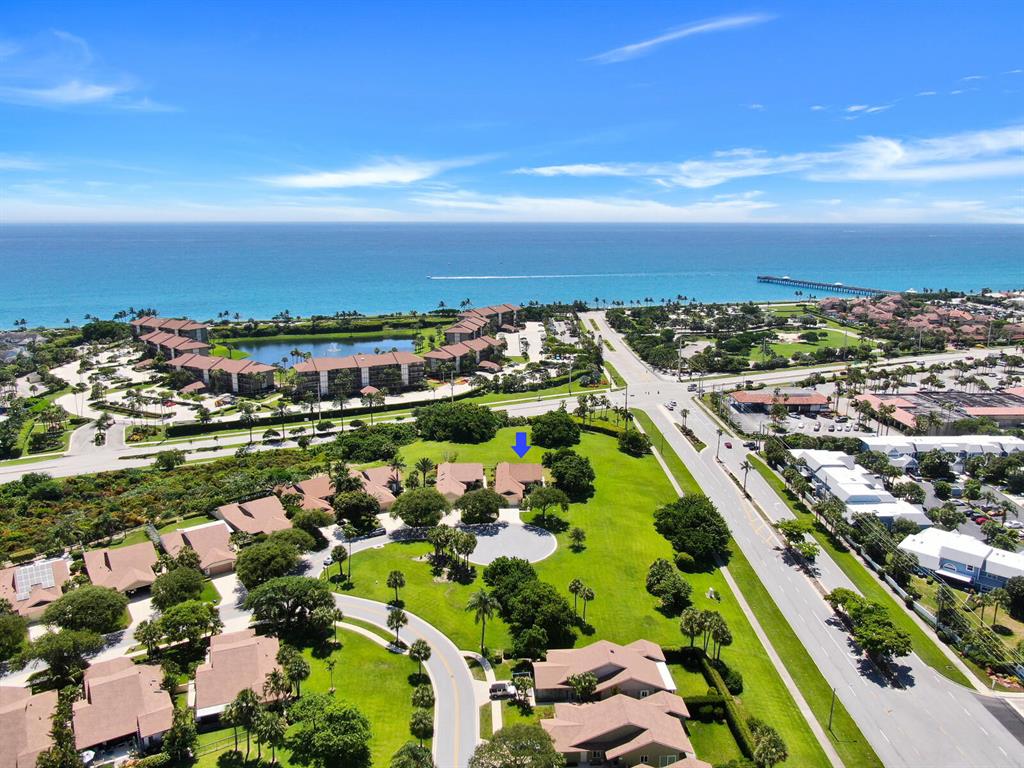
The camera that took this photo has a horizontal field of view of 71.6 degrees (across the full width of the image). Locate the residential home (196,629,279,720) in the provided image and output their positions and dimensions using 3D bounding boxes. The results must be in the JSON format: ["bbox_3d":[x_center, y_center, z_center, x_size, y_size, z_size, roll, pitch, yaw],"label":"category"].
[{"bbox_3d":[-48.500,50.658,127.238,14.200,5.800,24.200,-5,14,-20],"label":"residential home"}]

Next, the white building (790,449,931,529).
[{"bbox_3d":[98.400,30.542,207.981,19.500,8.500,55.000,1,13,4],"label":"white building"}]

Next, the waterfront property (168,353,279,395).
[{"bbox_3d":[-148.320,-5.950,364.330,61.000,15.600,17.300,7,15,28],"label":"waterfront property"}]

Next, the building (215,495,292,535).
[{"bbox_3d":[-69.300,35.970,190.557,14.600,5.800,24.500,-8,15,-30],"label":"building"}]

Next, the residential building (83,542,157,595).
[{"bbox_3d":[-90.500,42.320,163.184,14.400,5.800,24.300,-7,15,-27],"label":"residential building"}]

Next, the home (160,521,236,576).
[{"bbox_3d":[-79.500,41.230,181.840,16.400,5.800,26.000,-8,15,-31],"label":"home"}]

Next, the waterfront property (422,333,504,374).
[{"bbox_3d":[-27.010,-15.720,406.620,17.500,15.600,60.000,7,15,29],"label":"waterfront property"}]

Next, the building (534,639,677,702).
[{"bbox_3d":[15.900,50.771,126.751,24.000,5.800,13.600,-1,13,-3],"label":"building"}]

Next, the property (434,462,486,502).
[{"bbox_3d":[-15.300,30.027,216.177,14.200,5.800,25.500,-1,13,-6],"label":"property"}]

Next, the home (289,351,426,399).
[{"bbox_3d":[-78.520,-6.760,367.390,65.000,15.800,18.000,-6,14,-26],"label":"home"}]

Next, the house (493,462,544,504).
[{"bbox_3d":[2.400,30.162,215.592,14.500,5.800,25.500,0,13,0],"label":"house"}]

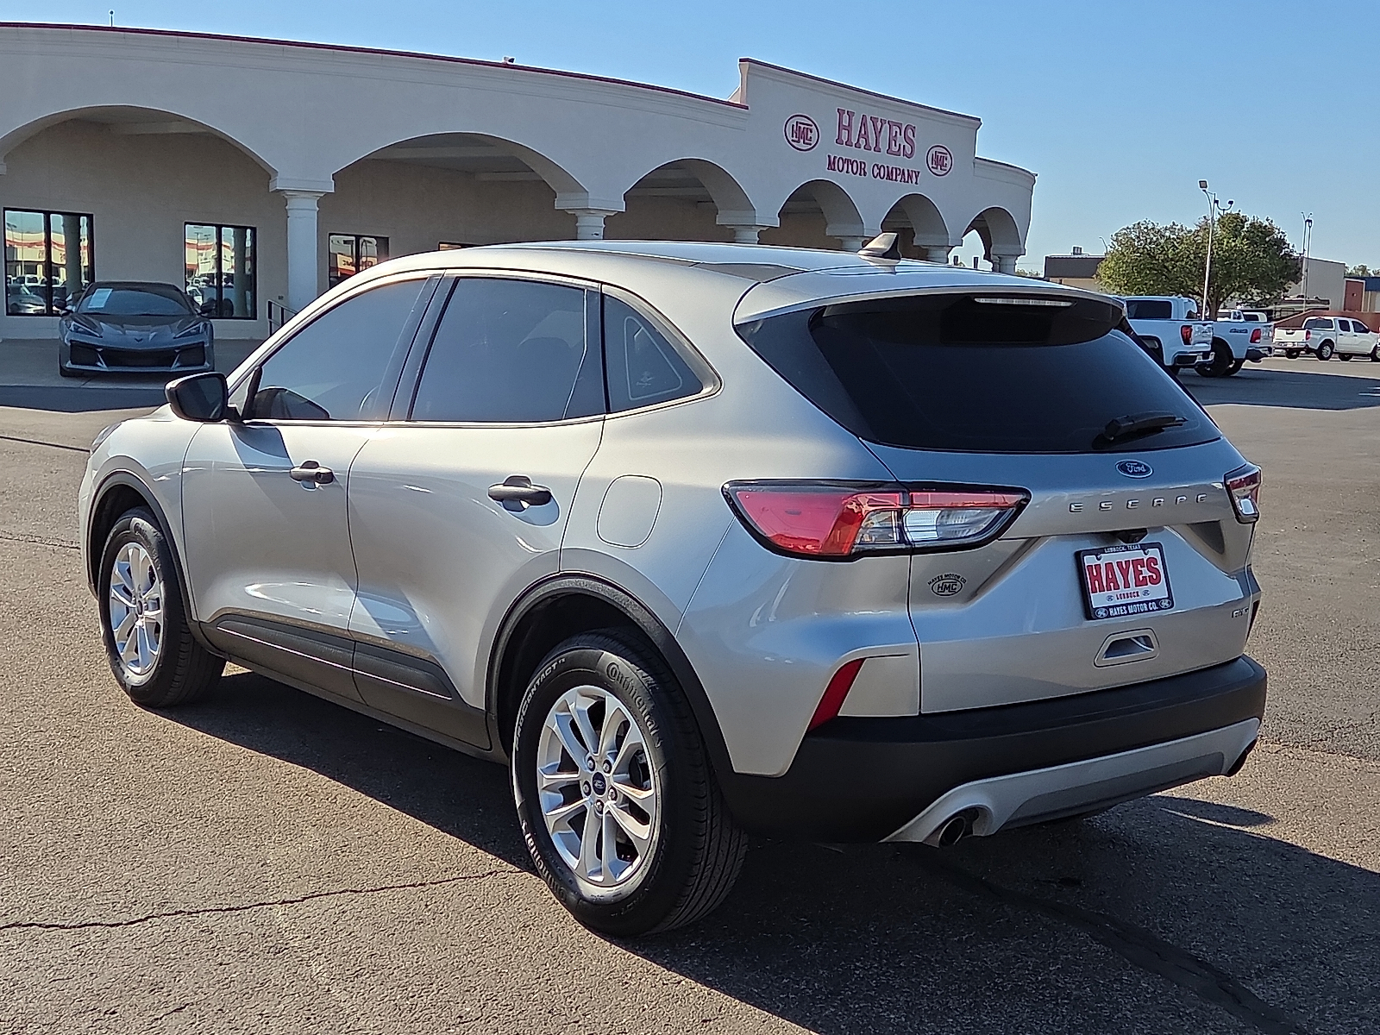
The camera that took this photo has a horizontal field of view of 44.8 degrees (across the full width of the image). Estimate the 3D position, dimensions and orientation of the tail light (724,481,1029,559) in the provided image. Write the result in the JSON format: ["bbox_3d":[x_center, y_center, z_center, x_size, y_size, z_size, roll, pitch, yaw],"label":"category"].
[{"bbox_3d":[0.391,-0.014,3.541,0.485,0.160,0.430,-4,9,-40],"label":"tail light"}]

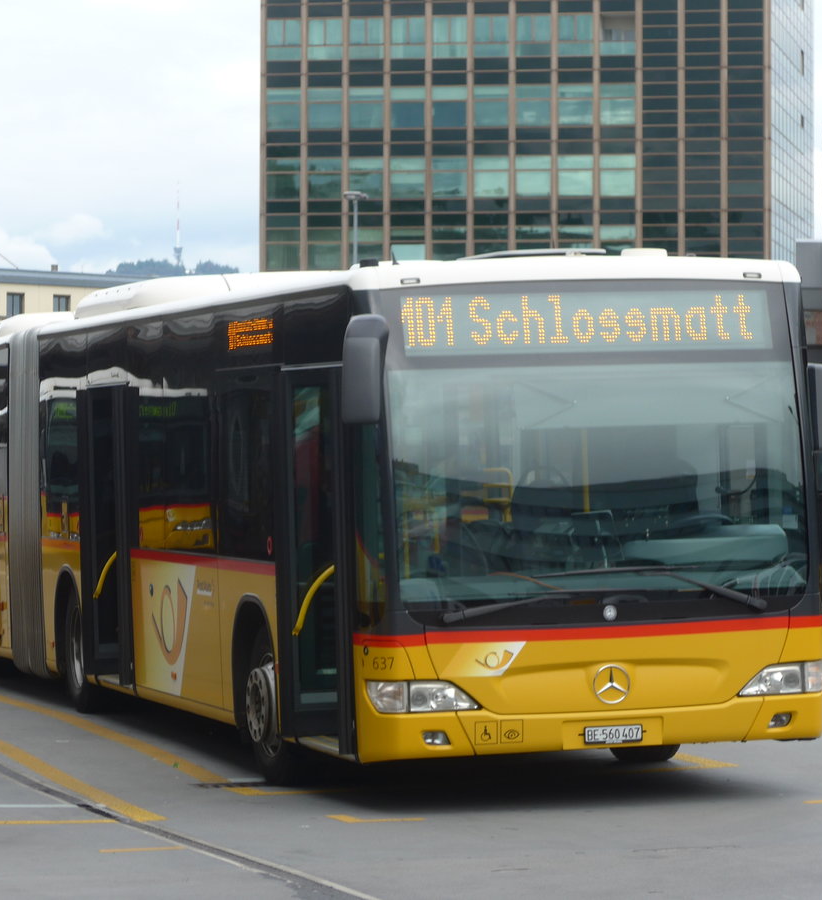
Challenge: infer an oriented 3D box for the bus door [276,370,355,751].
[{"bbox_3d":[-0.488,0.577,21.509,0.160,2.030,1.280,-2,0,-15],"label":"bus door"}]

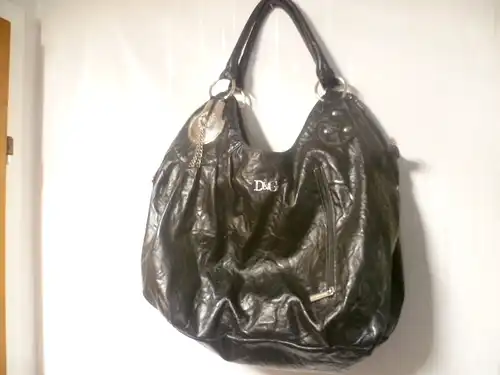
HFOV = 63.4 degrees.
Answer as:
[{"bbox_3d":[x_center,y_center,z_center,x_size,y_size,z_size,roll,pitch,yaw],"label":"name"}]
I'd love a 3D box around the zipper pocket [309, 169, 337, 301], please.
[{"bbox_3d":[0.113,0.071,0.620,0.034,0.205,0.020,-4,-7,6],"label":"zipper pocket"}]

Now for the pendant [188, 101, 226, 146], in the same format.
[{"bbox_3d":[-0.070,-0.107,0.665,0.061,0.070,0.012,2,-6,11],"label":"pendant"}]

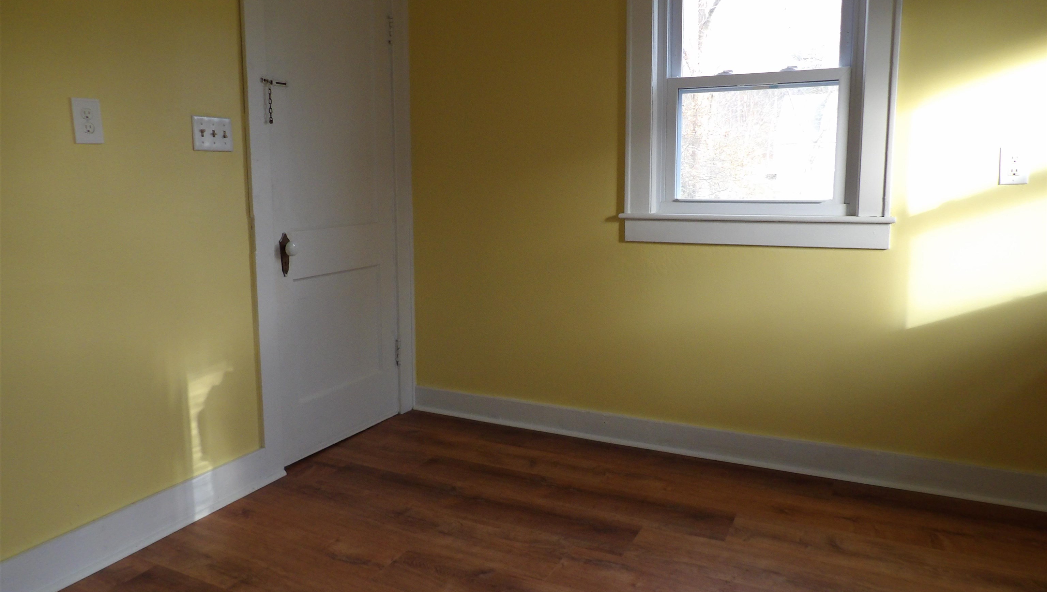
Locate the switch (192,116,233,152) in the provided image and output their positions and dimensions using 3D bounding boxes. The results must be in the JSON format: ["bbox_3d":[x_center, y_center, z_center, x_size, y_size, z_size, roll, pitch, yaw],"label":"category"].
[{"bbox_3d":[-1.051,-0.548,2.454,0.015,0.114,0.162,4,10,26],"label":"switch"}]

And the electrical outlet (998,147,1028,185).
[{"bbox_3d":[1.576,-0.417,2.333,0.073,0.117,0.008,4,10,26],"label":"electrical outlet"}]

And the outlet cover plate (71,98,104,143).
[{"bbox_3d":[-1.241,-0.499,2.067,0.008,0.124,0.080,4,10,26],"label":"outlet cover plate"}]

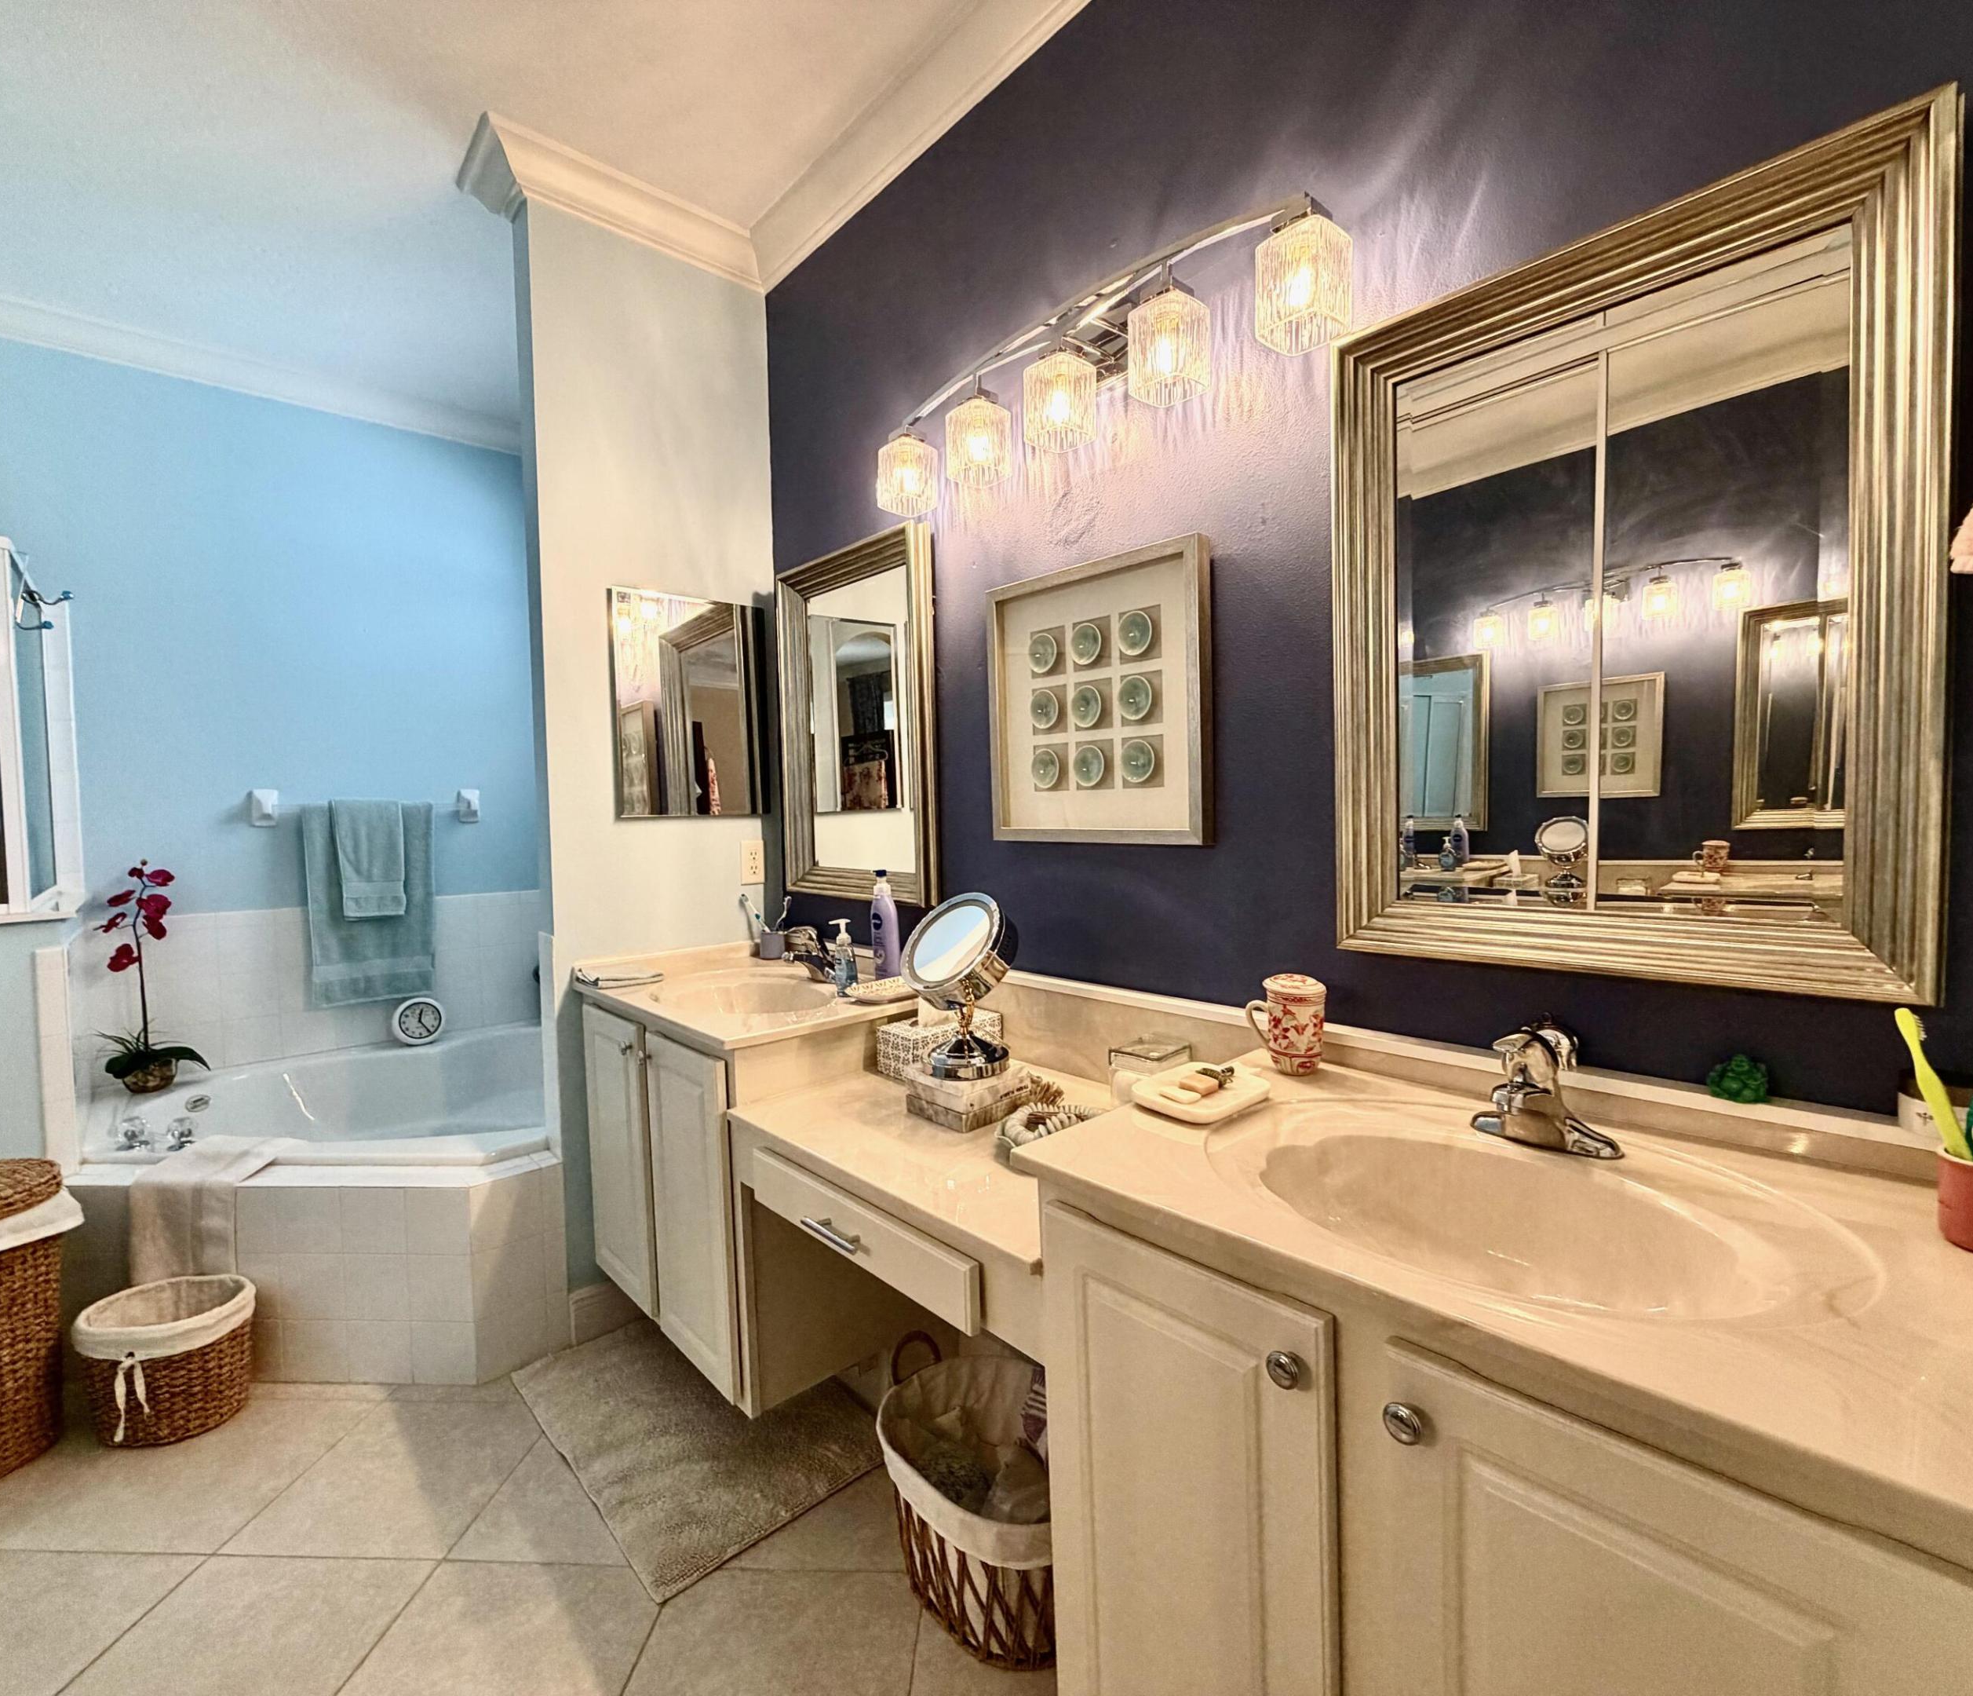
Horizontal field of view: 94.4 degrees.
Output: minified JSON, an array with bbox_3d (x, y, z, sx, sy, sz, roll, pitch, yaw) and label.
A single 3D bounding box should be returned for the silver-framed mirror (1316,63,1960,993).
[{"bbox_3d":[0.711,-0.278,1.085,0.038,0.849,0.606,-4,3,-42],"label":"silver-framed mirror"}]

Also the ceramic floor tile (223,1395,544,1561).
[{"bbox_3d":[-1.112,1.205,1.765,0.411,0.010,0.411,-1,2,3],"label":"ceramic floor tile"}]

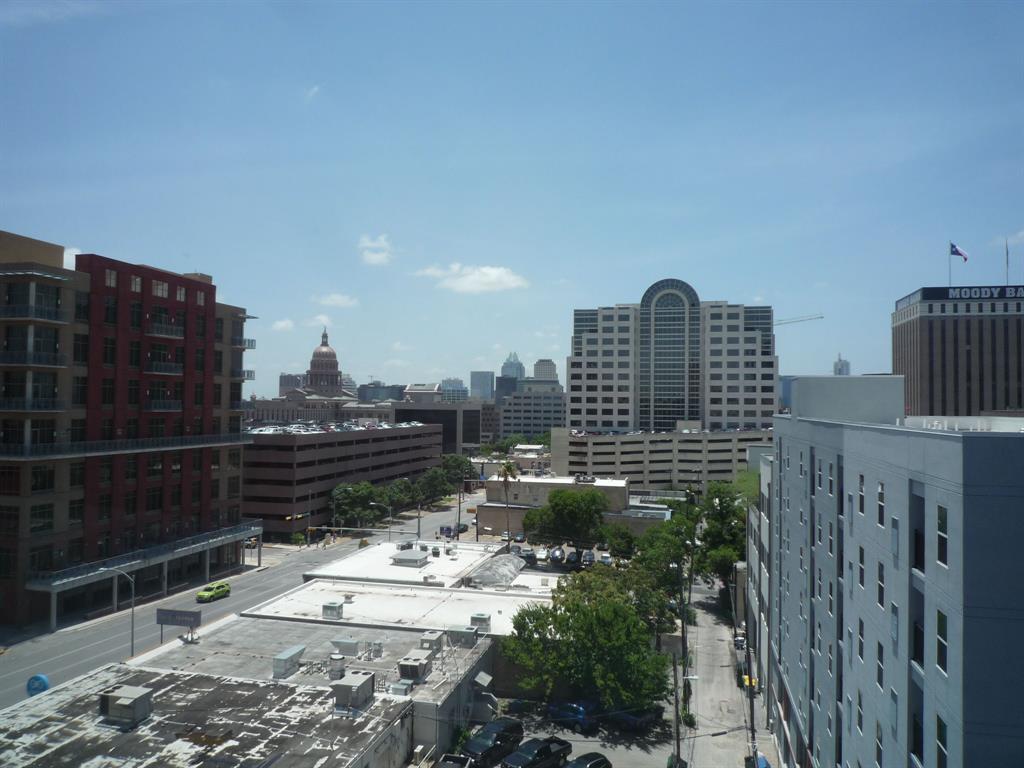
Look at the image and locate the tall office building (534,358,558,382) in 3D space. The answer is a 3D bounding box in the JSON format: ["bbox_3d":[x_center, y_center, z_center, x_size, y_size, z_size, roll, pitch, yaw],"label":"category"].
[{"bbox_3d":[56.923,16.177,1268.213,48.000,120.000,48.000,0,-2,14],"label":"tall office building"}]

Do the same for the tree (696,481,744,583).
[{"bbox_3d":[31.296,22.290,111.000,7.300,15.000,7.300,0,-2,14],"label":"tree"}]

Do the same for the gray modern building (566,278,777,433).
[{"bbox_3d":[57.940,0.303,272.136,70.000,71.500,40.000,0,-2,14],"label":"gray modern building"}]

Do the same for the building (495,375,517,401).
[{"bbox_3d":[-8.791,34.941,1310.203,33.000,94.900,33.000,0,-2,14],"label":"building"}]

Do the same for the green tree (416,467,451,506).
[{"bbox_3d":[-22.349,28.996,209.834,9.660,11.140,9.660,1,-2,0],"label":"green tree"}]

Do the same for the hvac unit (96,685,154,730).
[{"bbox_3d":[-24.566,20.373,47.072,2.650,1.600,1.600,0,-2,14],"label":"hvac unit"}]

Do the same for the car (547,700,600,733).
[{"bbox_3d":[5.022,27.234,60.632,4.250,1.500,1.780,-1,-2,41],"label":"car"}]

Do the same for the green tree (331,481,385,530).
[{"bbox_3d":[-33.482,26.158,159.843,11.680,10.560,11.100,0,-2,14],"label":"green tree"}]

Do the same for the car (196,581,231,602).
[{"bbox_3d":[-38.119,26.729,94.689,1.820,1.620,4.400,0,-3,14],"label":"car"}]

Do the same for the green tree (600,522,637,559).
[{"bbox_3d":[18.290,26.963,127.000,6.200,6.200,6.000,0,-2,14],"label":"green tree"}]

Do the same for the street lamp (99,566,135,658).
[{"bbox_3d":[-37.676,21.846,70.345,4.200,8.650,0.400,0,-2,14],"label":"street lamp"}]

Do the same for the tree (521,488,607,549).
[{"bbox_3d":[8.642,23.882,124.815,14.540,12.440,13.810,0,-2,14],"label":"tree"}]

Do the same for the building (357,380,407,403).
[{"bbox_3d":[-162.663,31.173,919.090,56.000,61.130,50.000,0,-2,14],"label":"building"}]

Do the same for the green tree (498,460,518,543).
[{"bbox_3d":[-0.592,21.129,125.000,3.500,16.400,3.500,1,-2,0],"label":"green tree"}]

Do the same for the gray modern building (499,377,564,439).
[{"bbox_3d":[21.448,21.091,454.699,47.060,47.360,42.000,0,-2,14],"label":"gray modern building"}]

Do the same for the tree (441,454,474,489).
[{"bbox_3d":[-17.462,29.335,235.796,10.850,13.680,10.850,1,-2,0],"label":"tree"}]

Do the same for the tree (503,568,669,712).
[{"bbox_3d":[6.058,20.919,61.339,13.810,10.820,13.120,0,-2,14],"label":"tree"}]

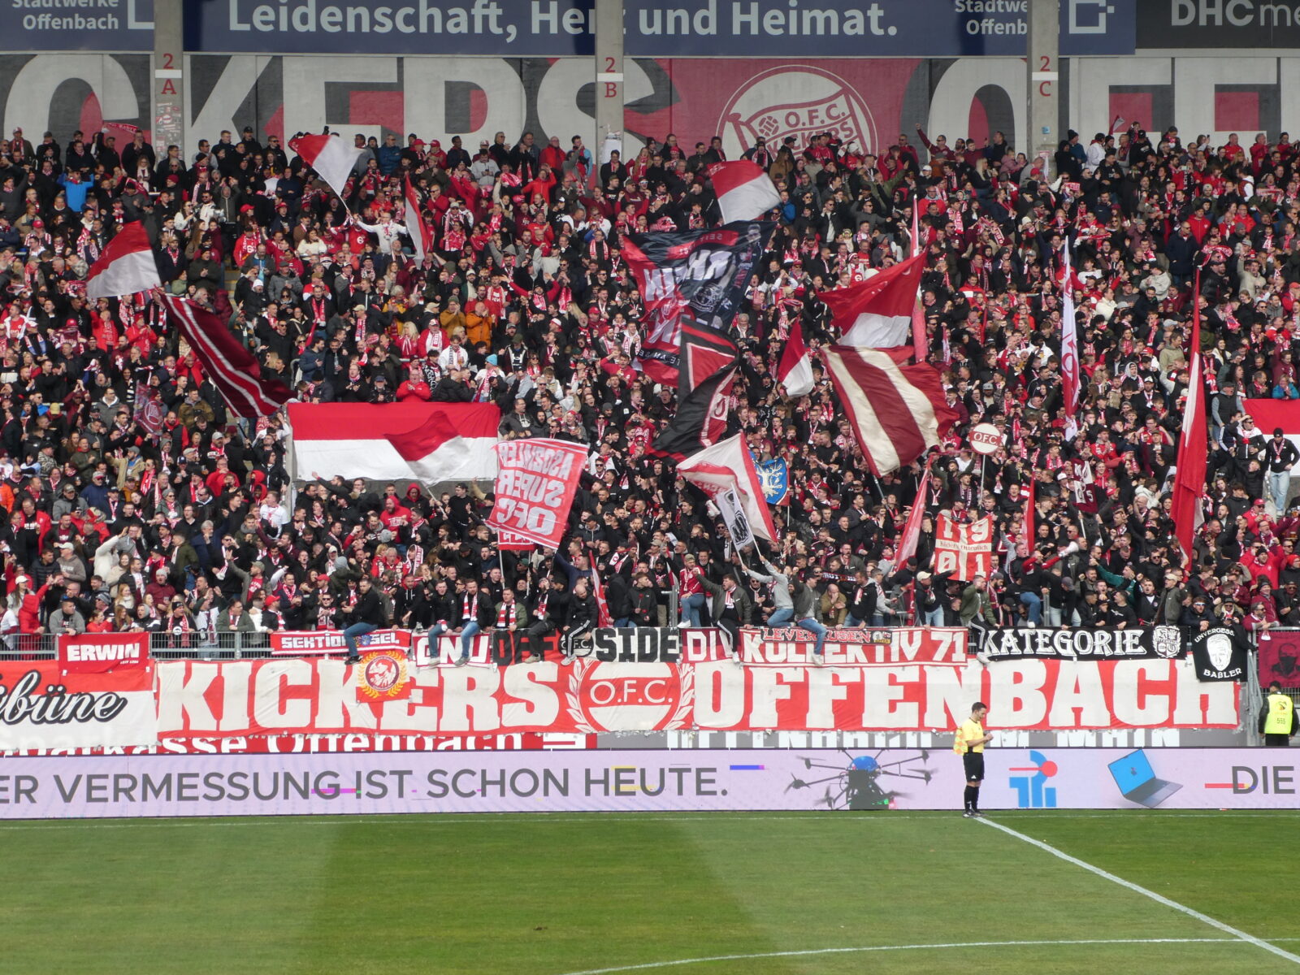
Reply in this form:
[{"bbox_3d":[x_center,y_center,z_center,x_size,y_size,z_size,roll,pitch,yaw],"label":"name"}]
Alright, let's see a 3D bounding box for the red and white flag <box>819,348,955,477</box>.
[{"bbox_3d":[4.404,-1.424,93.545,2.530,2.417,0.800,0,-1,-3],"label":"red and white flag"}]

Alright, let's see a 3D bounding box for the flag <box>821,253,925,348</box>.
[{"bbox_3d":[4.286,-3.563,97.471,1.992,1.914,0.600,0,-1,-3],"label":"flag"}]

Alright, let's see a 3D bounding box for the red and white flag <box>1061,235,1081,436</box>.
[{"bbox_3d":[7.747,-2.719,93.300,0.374,3.738,0.500,0,-1,-3],"label":"red and white flag"}]

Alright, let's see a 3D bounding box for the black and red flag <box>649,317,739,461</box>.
[{"bbox_3d":[0.831,-1.831,94.251,1.680,2.662,0.700,0,-1,-3],"label":"black and red flag"}]

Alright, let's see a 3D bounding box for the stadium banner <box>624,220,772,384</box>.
[{"bbox_3d":[0.839,-3.363,92.000,2.700,3.000,0.700,0,-1,-3],"label":"stadium banner"}]

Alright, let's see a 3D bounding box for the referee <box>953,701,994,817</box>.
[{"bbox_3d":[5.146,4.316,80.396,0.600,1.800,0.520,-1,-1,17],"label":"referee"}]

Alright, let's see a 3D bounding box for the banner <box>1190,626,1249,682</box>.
[{"bbox_3d":[9.802,2.868,87.300,1.014,0.962,0.060,0,-1,-3],"label":"banner"}]

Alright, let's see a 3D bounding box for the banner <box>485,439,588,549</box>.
[{"bbox_3d":[-2.016,0.118,90.661,1.834,1.998,0.500,0,-1,-3],"label":"banner"}]

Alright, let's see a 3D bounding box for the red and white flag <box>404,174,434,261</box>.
[{"bbox_3d":[-4.571,-5.314,100.300,0.603,1.768,0.500,0,-1,-3],"label":"red and white flag"}]

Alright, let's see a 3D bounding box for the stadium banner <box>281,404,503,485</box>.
[{"bbox_3d":[-4.993,-0.878,98.519,4.125,1.539,0.070,0,-1,-3],"label":"stadium banner"}]

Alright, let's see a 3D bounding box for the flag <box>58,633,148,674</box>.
[{"bbox_3d":[-9.294,2.815,86.200,1.545,0.691,0.050,0,-1,-3],"label":"flag"}]

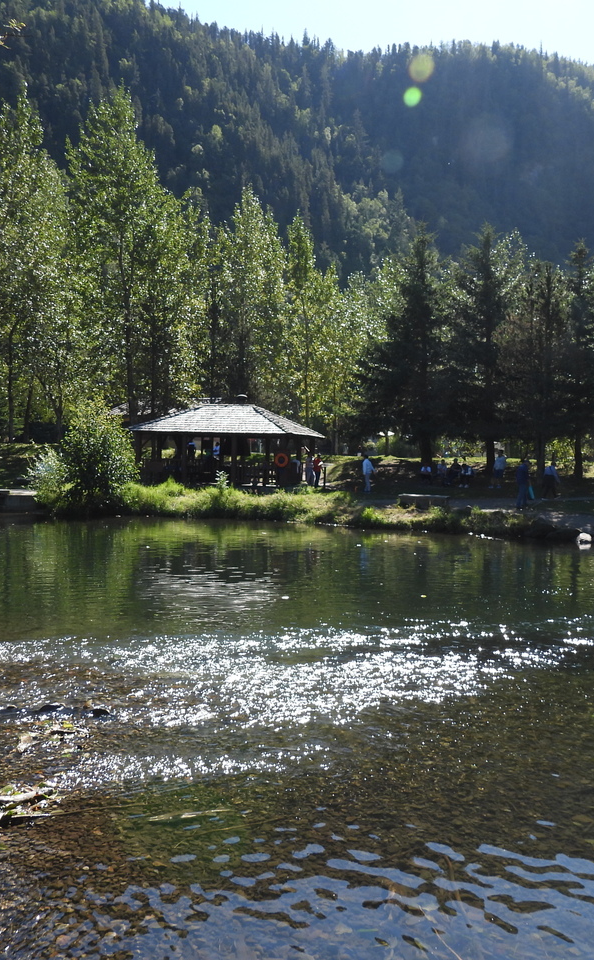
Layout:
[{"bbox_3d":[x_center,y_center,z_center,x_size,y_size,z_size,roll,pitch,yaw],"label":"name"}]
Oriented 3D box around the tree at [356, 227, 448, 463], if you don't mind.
[{"bbox_3d":[5.357,-6.793,45.500,4.720,12.000,4.720,1,1,0],"label":"tree"}]

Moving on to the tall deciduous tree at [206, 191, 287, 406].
[{"bbox_3d":[-3.068,-10.101,55.000,4.960,15.930,5.210,1,1,0],"label":"tall deciduous tree"}]

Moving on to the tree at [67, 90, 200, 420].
[{"bbox_3d":[-9.211,-11.944,50.000,7.440,20.000,7.060,1,1,0],"label":"tree"}]

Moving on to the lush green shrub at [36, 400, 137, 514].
[{"bbox_3d":[-9.056,-0.878,38.000,4.450,4.880,4.230,1,1,0],"label":"lush green shrub"}]

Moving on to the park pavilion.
[{"bbox_3d":[-3.450,-1.970,45.000,8.300,4.550,6.400,1,1,17],"label":"park pavilion"}]

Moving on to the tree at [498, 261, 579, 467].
[{"bbox_3d":[11.476,-5.419,42.000,3.790,10.130,3.790,1,1,0],"label":"tree"}]

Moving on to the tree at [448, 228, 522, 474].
[{"bbox_3d":[9.401,-6.594,44.500,3.710,12.230,3.900,1,1,0],"label":"tree"}]

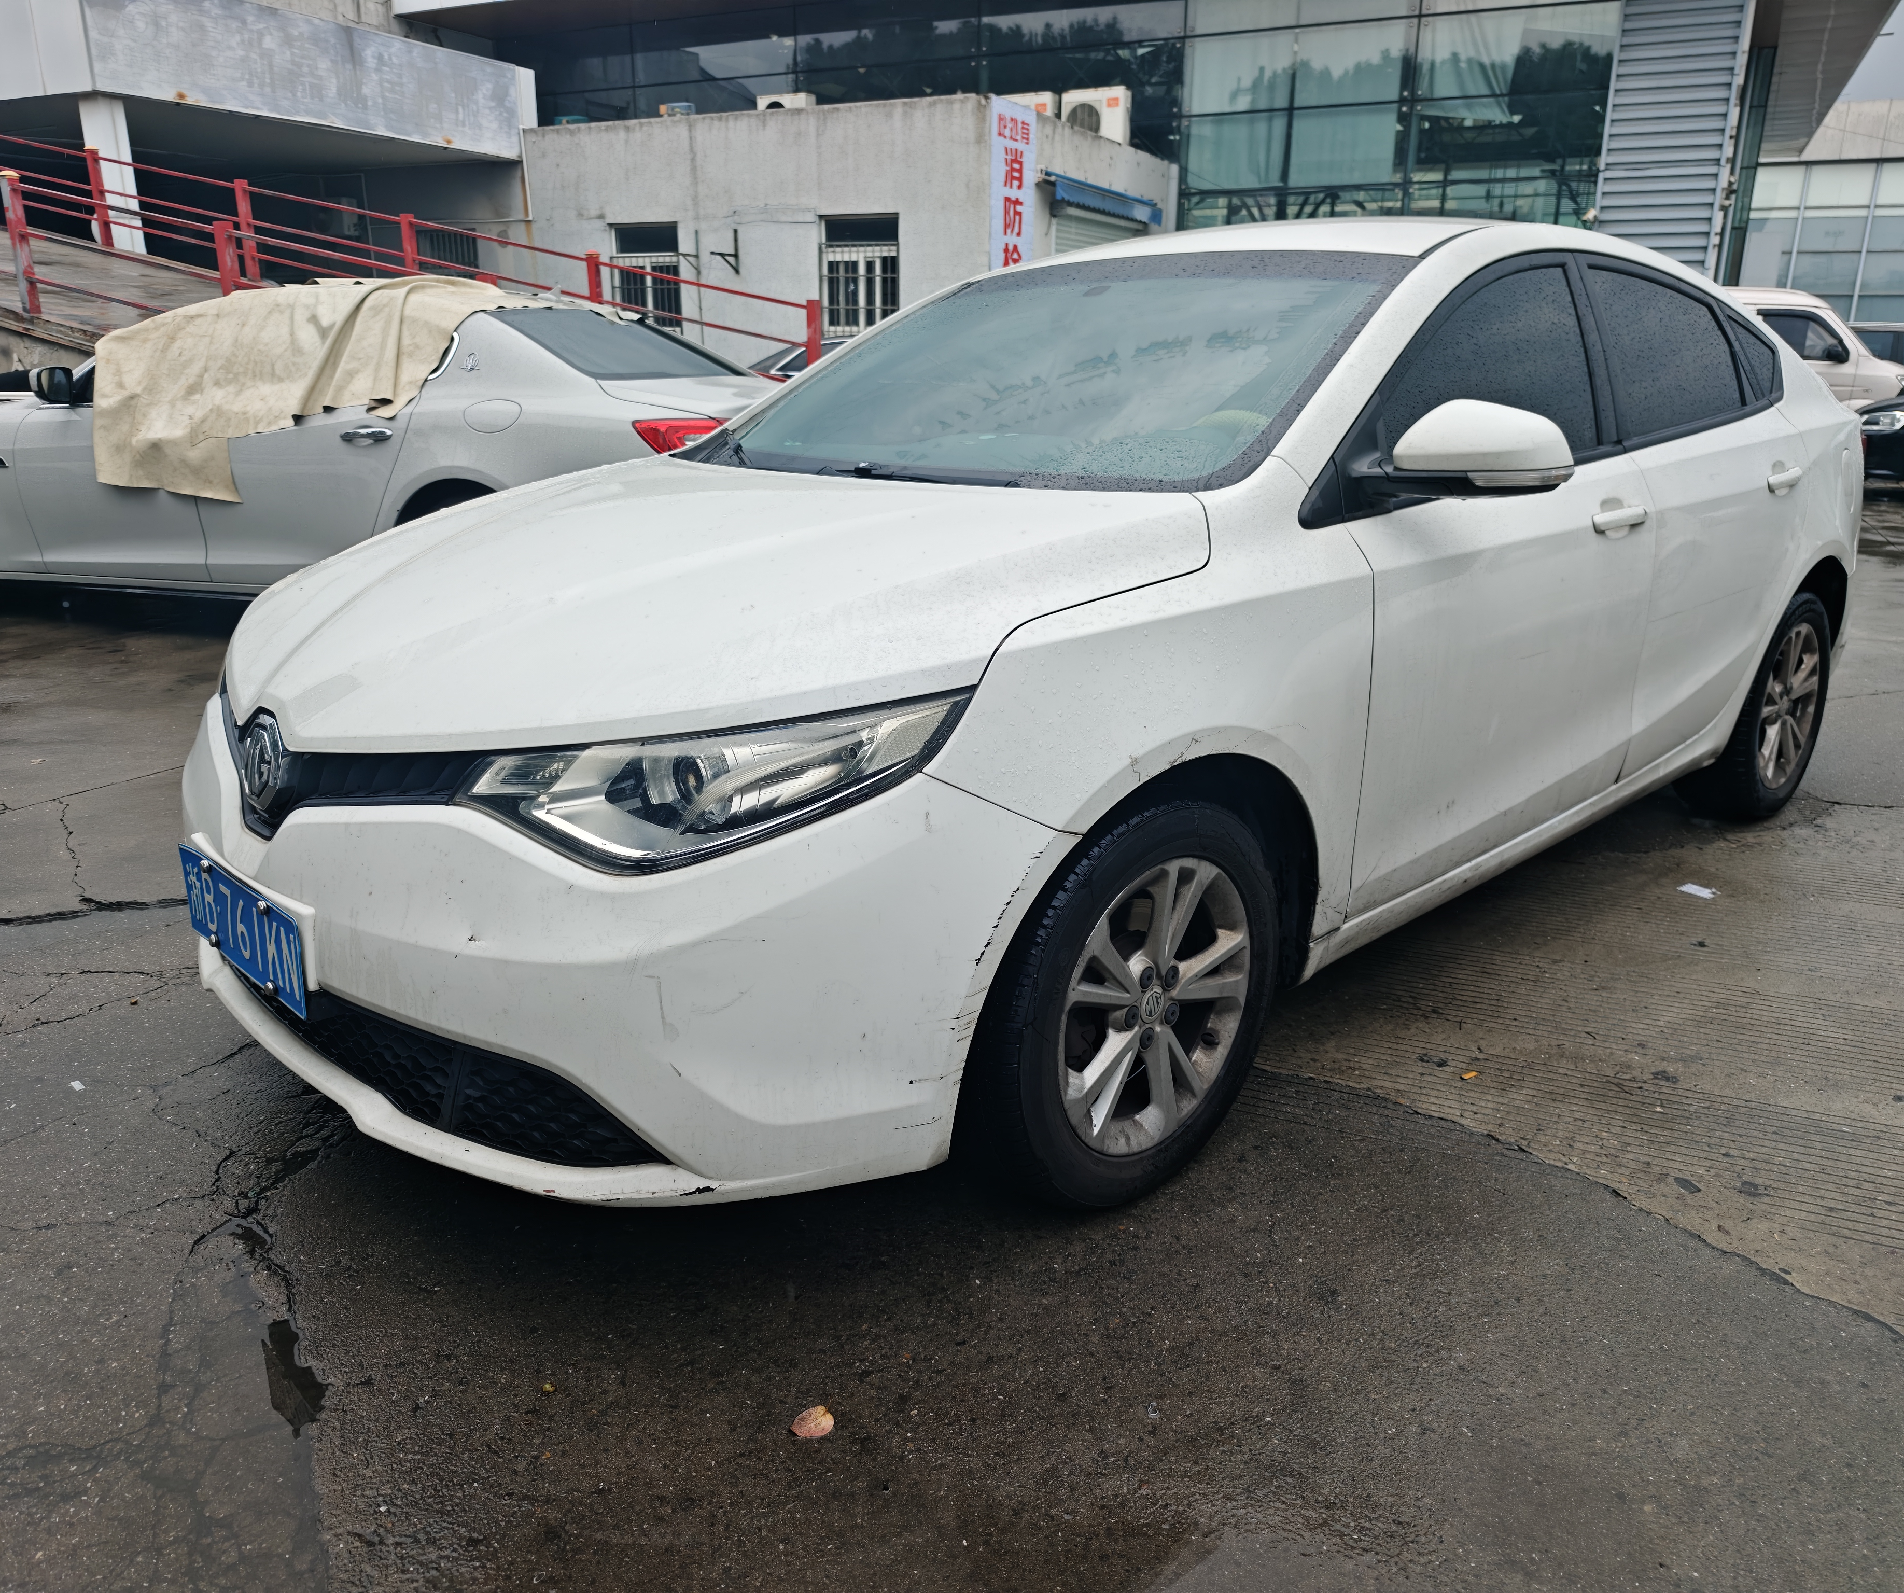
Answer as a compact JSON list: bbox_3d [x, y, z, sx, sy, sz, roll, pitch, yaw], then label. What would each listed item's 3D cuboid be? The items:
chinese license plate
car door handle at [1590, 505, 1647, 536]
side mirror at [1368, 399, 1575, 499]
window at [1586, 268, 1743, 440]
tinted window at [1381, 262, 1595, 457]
[{"bbox_3d":[-0.998,0.181,1.977,0.015,0.140,0.440,-15,22,-43],"label":"chinese license plate"},{"bbox_3d":[1.287,-0.536,2.726,0.205,0.045,0.050,-16,21,-41],"label":"car door handle"},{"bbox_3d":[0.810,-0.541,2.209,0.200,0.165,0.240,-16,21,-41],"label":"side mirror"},{"bbox_3d":[1.600,-0.993,3.152,0.780,0.380,0.050,-16,-2,-41],"label":"window"},{"bbox_3d":[0.980,-0.794,2.591,0.960,0.420,0.050,-16,-2,-41],"label":"tinted window"}]

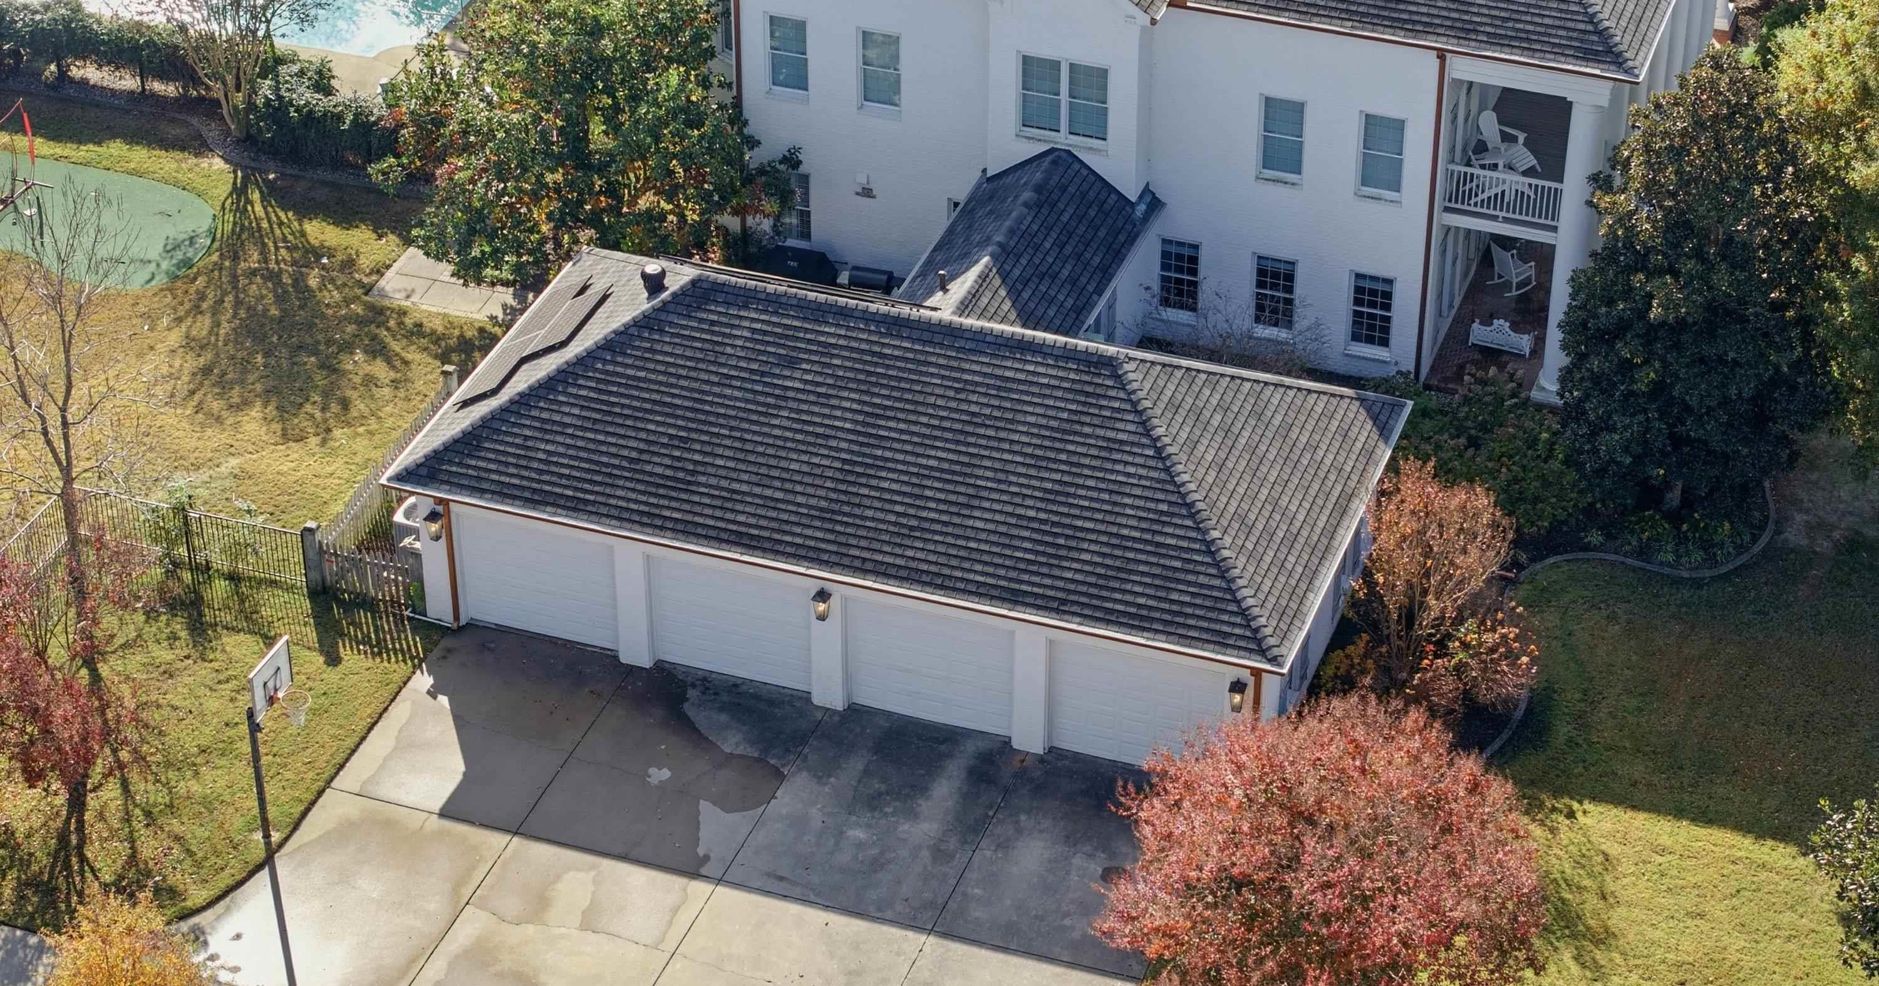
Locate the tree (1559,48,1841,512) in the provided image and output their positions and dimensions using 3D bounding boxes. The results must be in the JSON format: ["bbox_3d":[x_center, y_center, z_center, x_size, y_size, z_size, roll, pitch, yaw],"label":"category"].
[{"bbox_3d":[13.513,-3.710,67.627,4.900,9.400,4.800,0,34,0],"label":"tree"}]

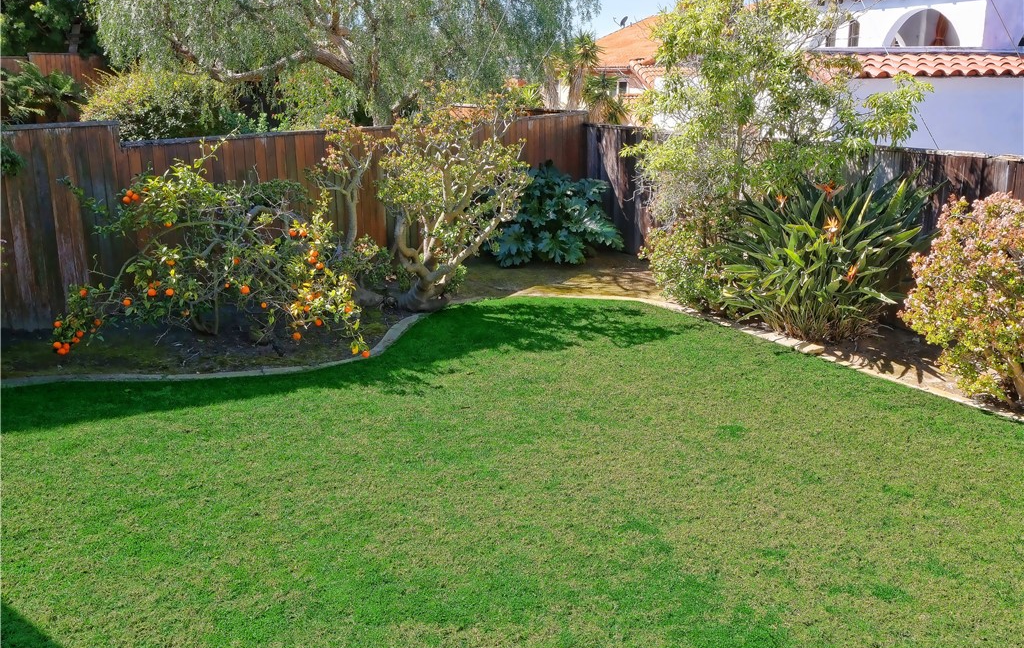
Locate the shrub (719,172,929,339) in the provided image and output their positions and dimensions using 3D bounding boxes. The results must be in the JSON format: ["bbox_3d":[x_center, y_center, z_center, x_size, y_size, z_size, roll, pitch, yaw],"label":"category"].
[{"bbox_3d":[3.240,-0.717,9.878,1.950,1.600,1.650,5,17,18],"label":"shrub"}]

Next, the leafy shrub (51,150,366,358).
[{"bbox_3d":[-3.035,-0.768,9.656,2.850,1.820,2.100,-5,17,-17],"label":"leafy shrub"}]

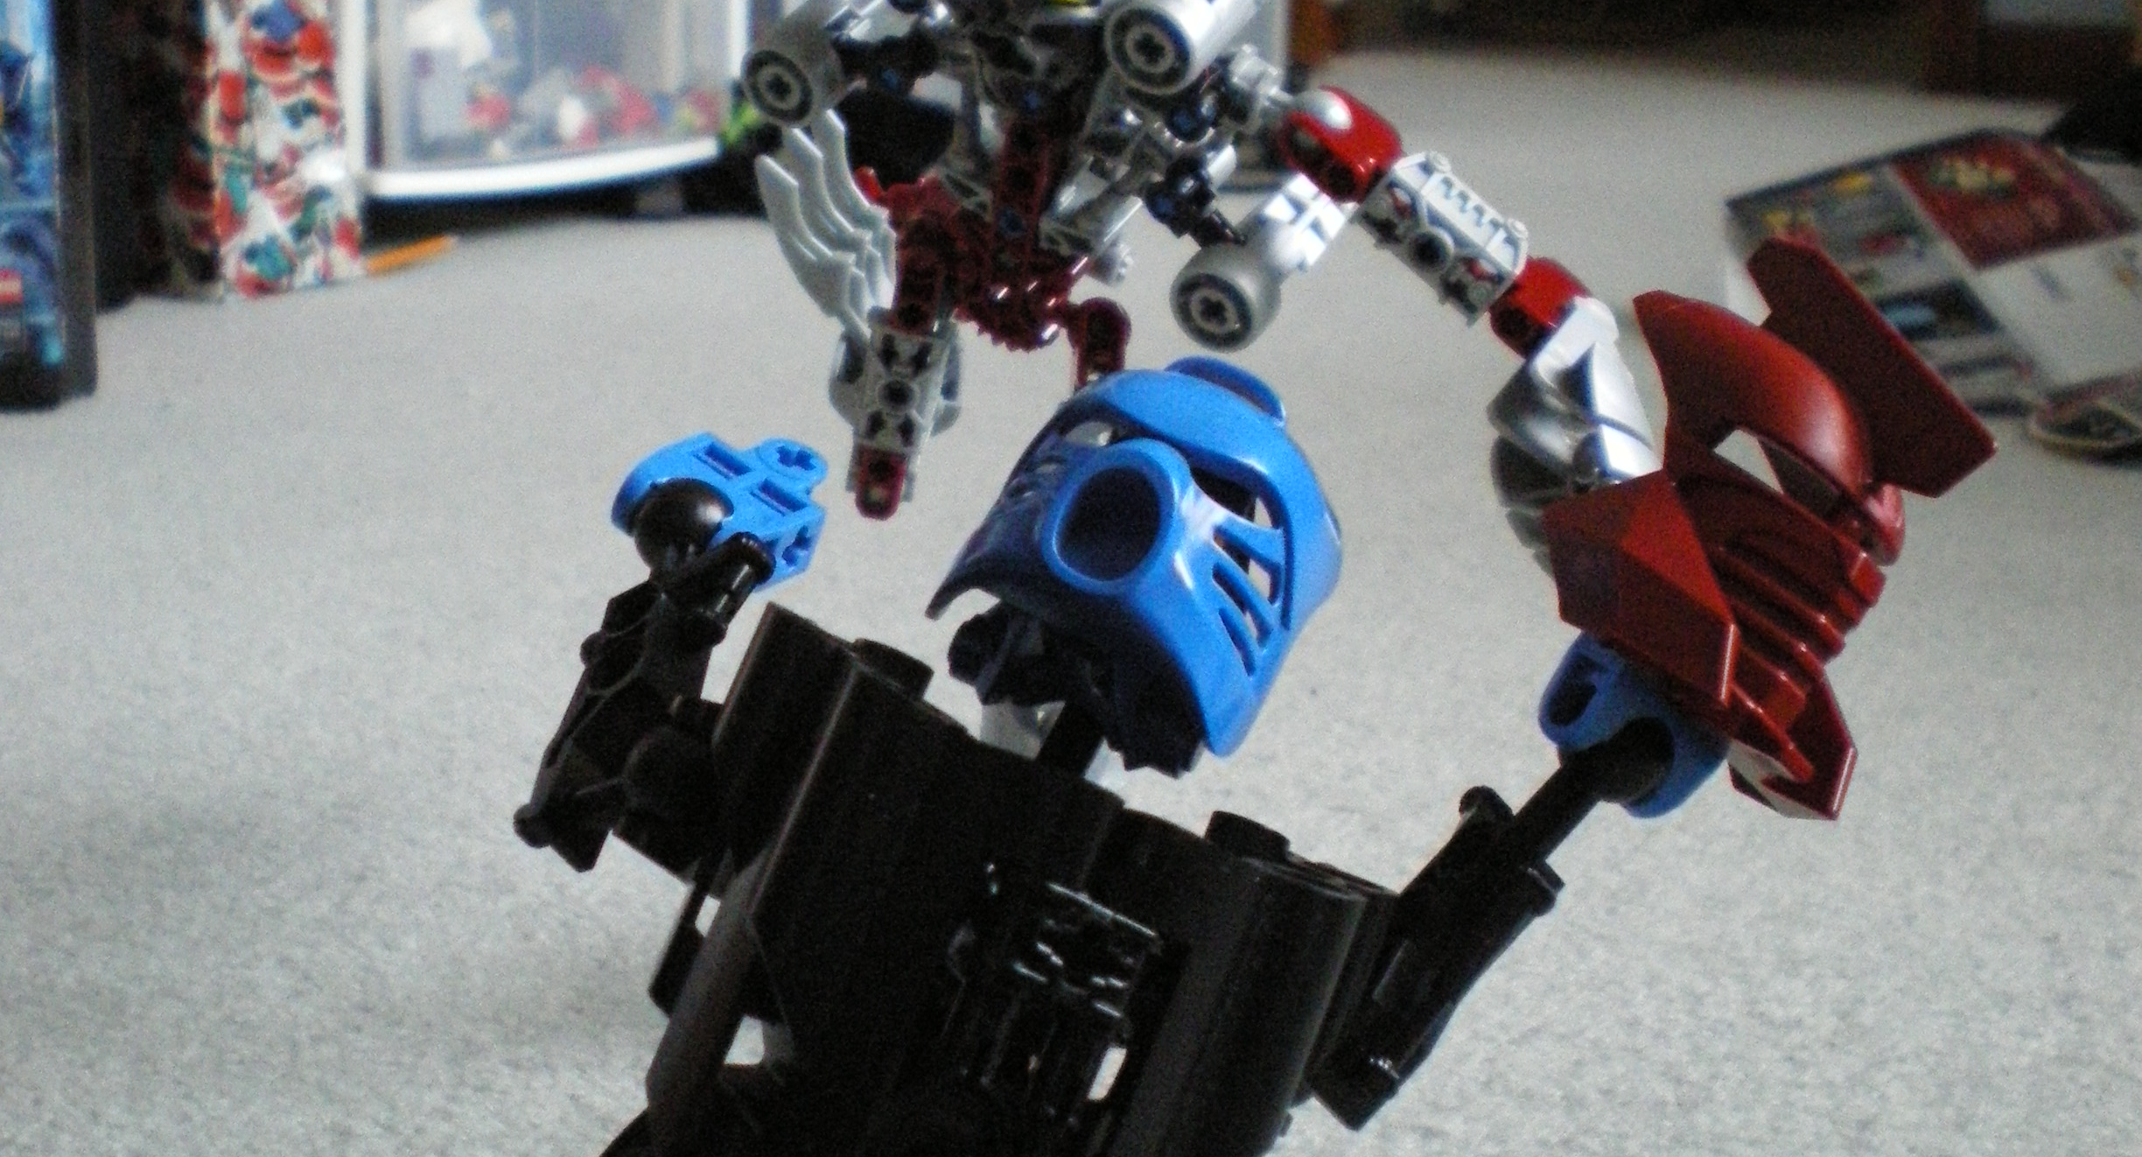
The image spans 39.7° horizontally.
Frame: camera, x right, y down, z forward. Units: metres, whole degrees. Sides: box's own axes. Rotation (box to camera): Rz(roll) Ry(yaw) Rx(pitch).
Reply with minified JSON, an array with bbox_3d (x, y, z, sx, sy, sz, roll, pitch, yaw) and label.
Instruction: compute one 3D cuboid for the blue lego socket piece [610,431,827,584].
[{"bbox_3d":[-0.035,-0.006,0.301,0.017,0.009,0.025,35,41,27],"label":"blue lego socket piece"}]

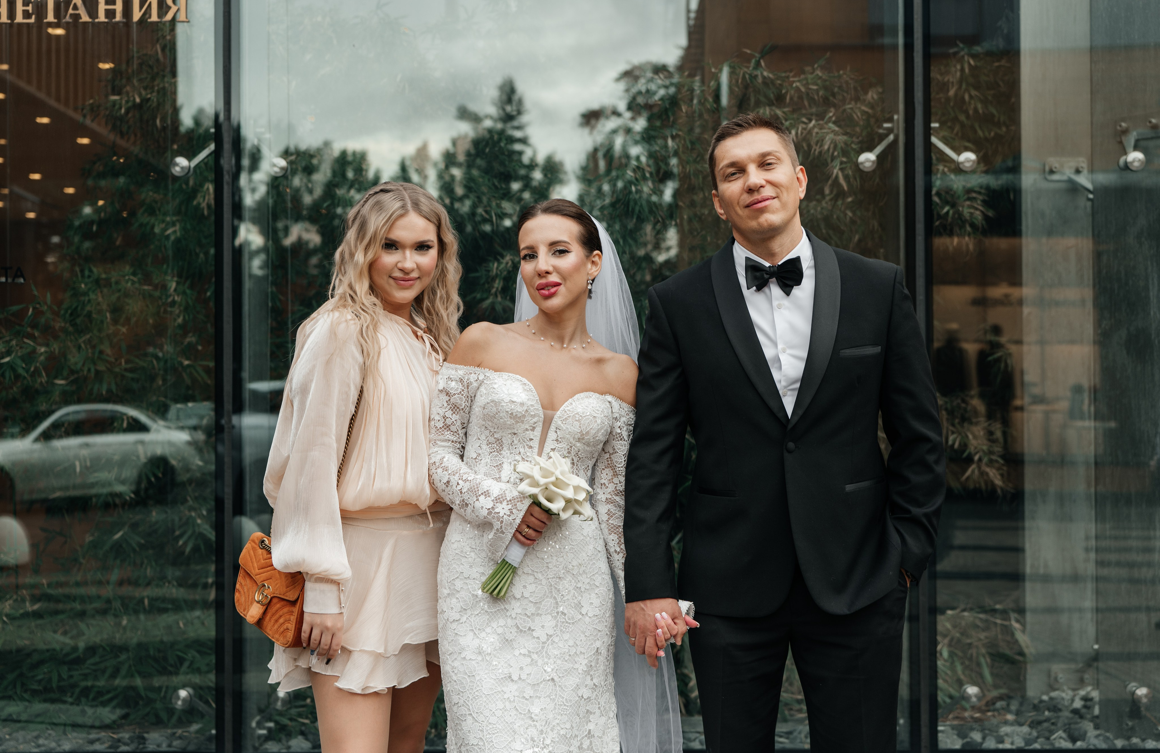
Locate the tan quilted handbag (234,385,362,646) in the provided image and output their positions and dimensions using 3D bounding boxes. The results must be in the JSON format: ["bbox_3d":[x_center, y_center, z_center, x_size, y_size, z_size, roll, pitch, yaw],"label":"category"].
[{"bbox_3d":[-0.527,0.219,2.860,0.140,0.540,0.230,1,9,-42],"label":"tan quilted handbag"}]

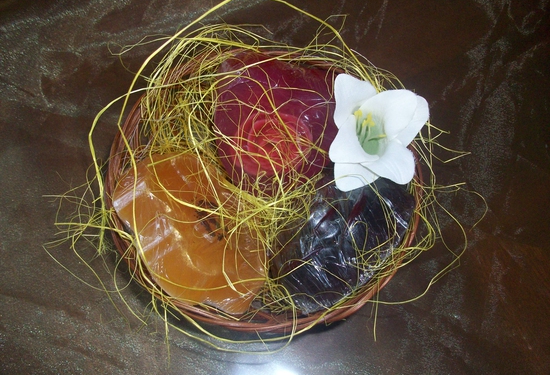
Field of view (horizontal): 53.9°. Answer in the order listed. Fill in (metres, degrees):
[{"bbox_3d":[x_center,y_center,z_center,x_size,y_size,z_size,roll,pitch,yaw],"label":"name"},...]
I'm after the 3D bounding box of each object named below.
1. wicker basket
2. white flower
[{"bbox_3d":[-0.005,0.002,0.387,0.210,0.060,0.210,1,65,-2],"label":"wicker basket"},{"bbox_3d":[0.069,-0.036,0.358,0.068,0.045,0.074,1,65,-2],"label":"white flower"}]

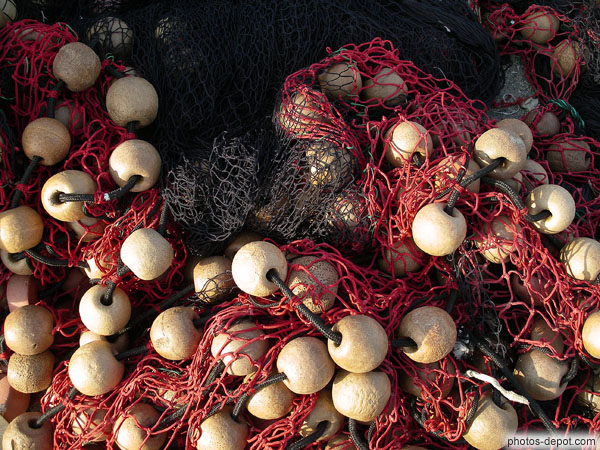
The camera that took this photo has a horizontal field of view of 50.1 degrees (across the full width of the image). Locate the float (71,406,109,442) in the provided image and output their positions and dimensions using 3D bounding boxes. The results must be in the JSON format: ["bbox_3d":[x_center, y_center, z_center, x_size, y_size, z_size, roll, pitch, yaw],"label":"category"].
[{"bbox_3d":[-0.441,0.418,1.360,0.094,0.092,0.094,0,42,0],"label":"float"}]

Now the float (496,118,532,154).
[{"bbox_3d":[0.516,-0.208,1.542,0.095,0.092,0.095,0,53,0],"label":"float"}]

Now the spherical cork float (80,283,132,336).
[{"bbox_3d":[-0.405,0.178,1.335,0.108,0.106,0.108,0,45,0],"label":"spherical cork float"}]

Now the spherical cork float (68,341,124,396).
[{"bbox_3d":[-0.365,0.258,1.151,0.100,0.097,0.100,0,53,0],"label":"spherical cork float"}]

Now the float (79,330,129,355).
[{"bbox_3d":[-0.433,0.265,1.420,0.110,0.105,0.110,0,45,0],"label":"float"}]

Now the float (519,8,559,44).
[{"bbox_3d":[0.645,-0.530,1.720,0.105,0.098,0.102,0,45,0],"label":"float"}]

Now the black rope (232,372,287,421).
[{"bbox_3d":[-0.087,0.313,1.189,0.041,0.167,0.020,30,35,-25],"label":"black rope"}]

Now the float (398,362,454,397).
[{"bbox_3d":[0.236,0.271,1.188,0.100,0.097,0.100,0,53,0],"label":"float"}]

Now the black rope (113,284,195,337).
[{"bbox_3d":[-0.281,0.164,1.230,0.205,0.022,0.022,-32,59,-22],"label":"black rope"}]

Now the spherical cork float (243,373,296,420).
[{"bbox_3d":[-0.063,0.362,1.360,0.106,0.104,0.106,0,45,0],"label":"spherical cork float"}]

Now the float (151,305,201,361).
[{"bbox_3d":[-0.243,0.214,1.263,0.103,0.105,0.105,0,42,0],"label":"float"}]

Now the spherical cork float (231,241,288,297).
[{"bbox_3d":[-0.079,0.087,1.260,0.110,0.108,0.110,0,45,0],"label":"spherical cork float"}]

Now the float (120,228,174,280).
[{"bbox_3d":[-0.311,0.060,1.310,0.108,0.106,0.108,0,45,0],"label":"float"}]

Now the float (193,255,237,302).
[{"bbox_3d":[-0.180,0.118,1.390,0.100,0.100,0.100,0,42,0],"label":"float"}]

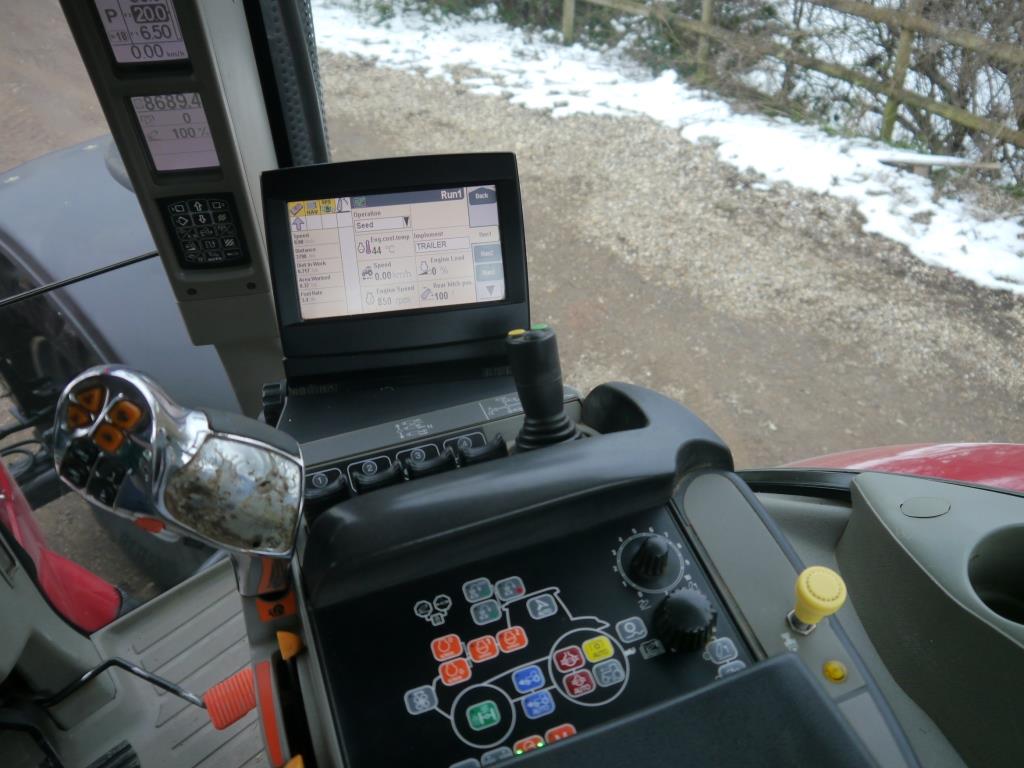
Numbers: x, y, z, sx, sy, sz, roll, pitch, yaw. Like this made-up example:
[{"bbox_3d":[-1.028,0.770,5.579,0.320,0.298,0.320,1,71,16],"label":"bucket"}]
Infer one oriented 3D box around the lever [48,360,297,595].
[{"bbox_3d":[-0.191,0.053,0.487,0.130,0.115,0.080,1,29,6],"label":"lever"}]

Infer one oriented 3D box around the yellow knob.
[{"bbox_3d":[0.191,0.135,0.519,0.030,0.036,0.030,-9,49,-11],"label":"yellow knob"}]

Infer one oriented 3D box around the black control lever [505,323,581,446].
[{"bbox_3d":[0.021,0.004,0.588,0.050,0.098,0.050,-5,29,3],"label":"black control lever"}]

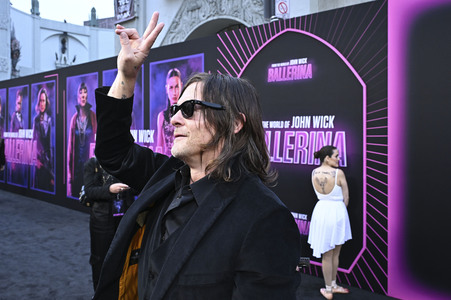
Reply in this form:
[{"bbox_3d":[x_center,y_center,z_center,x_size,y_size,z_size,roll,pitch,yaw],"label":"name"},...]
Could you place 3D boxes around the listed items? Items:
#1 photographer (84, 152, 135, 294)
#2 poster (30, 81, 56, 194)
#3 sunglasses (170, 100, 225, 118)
[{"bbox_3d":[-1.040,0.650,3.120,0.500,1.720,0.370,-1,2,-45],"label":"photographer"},{"bbox_3d":[-4.370,-0.300,8.090,1.180,2.620,0.030,2,2,37],"label":"poster"},{"bbox_3d":[-0.042,-0.084,0.820,0.150,0.048,0.145,5,-1,-29],"label":"sunglasses"}]

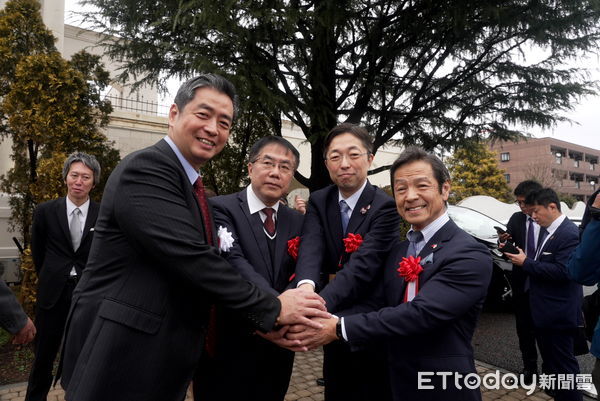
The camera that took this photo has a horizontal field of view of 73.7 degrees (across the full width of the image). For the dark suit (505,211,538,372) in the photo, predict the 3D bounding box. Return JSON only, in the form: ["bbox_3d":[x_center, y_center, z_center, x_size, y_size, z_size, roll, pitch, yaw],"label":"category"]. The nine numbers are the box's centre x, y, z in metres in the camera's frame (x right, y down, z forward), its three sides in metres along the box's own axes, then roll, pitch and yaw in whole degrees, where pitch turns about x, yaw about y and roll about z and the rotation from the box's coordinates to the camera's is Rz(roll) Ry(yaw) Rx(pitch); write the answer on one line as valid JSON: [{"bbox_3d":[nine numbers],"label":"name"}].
[{"bbox_3d":[1.950,0.755,3.330,0.520,1.410,0.360,-2,-4,30],"label":"dark suit"}]

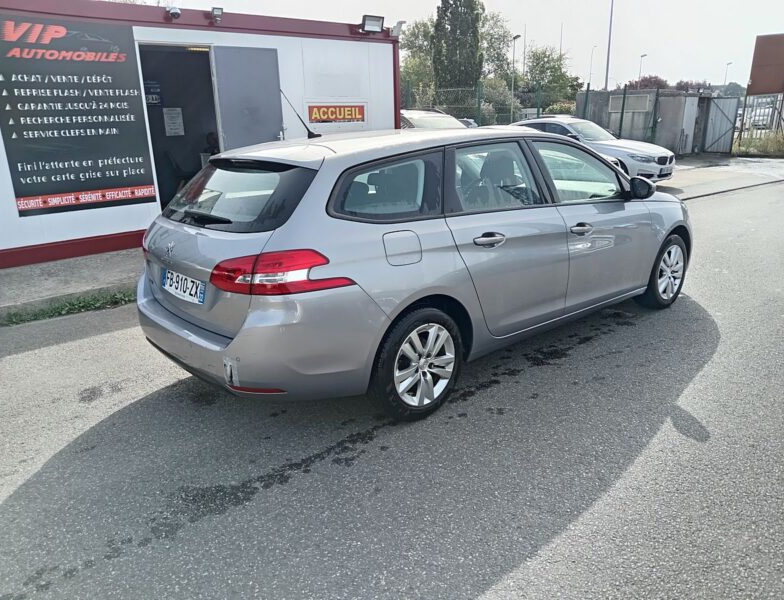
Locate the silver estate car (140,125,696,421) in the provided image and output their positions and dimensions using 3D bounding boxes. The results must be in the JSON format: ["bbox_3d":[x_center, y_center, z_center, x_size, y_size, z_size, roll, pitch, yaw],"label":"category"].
[{"bbox_3d":[0.592,-0.510,4.305,4.585,1.470,1.820,-15,21,-38],"label":"silver estate car"}]

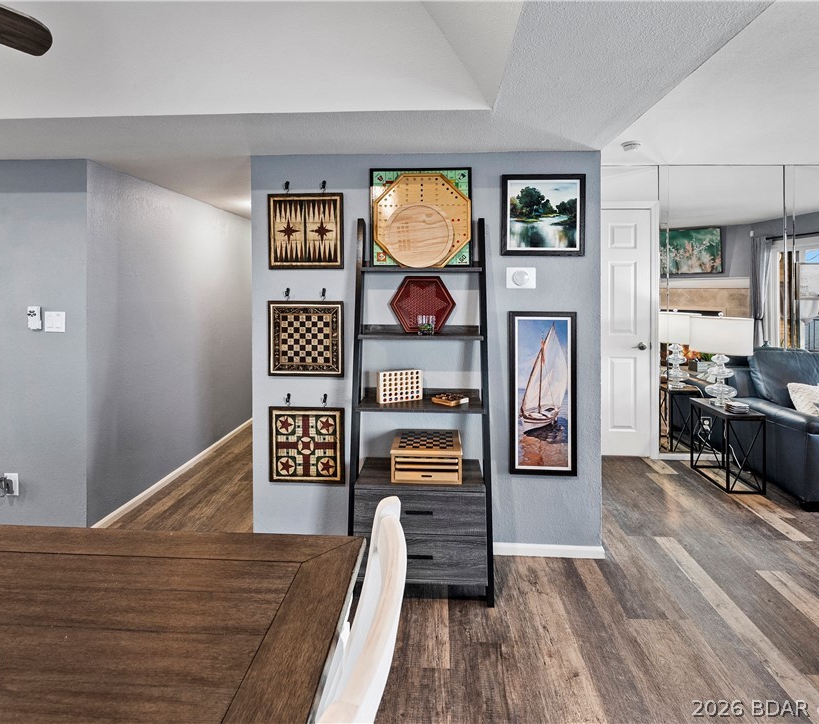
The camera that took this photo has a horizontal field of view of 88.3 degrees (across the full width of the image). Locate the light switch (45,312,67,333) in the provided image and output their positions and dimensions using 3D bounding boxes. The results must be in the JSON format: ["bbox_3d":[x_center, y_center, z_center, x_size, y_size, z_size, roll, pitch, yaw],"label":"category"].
[{"bbox_3d":[-2.039,-0.228,2.430,0.117,0.117,0.012,0,0,3],"label":"light switch"}]

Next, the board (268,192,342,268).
[{"bbox_3d":[-0.553,-0.700,2.262,0.402,0.402,0.022,0,0,3],"label":"board"}]

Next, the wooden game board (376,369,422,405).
[{"bbox_3d":[-0.046,0.127,2.150,0.233,0.153,0.042,-1,3,-26],"label":"wooden game board"}]

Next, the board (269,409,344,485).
[{"bbox_3d":[-0.547,0.448,2.262,0.404,0.404,0.022,0,0,3],"label":"board"}]

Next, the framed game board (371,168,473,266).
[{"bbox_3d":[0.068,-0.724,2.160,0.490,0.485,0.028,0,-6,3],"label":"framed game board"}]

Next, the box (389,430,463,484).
[{"bbox_3d":[0.087,0.467,2.105,0.335,0.158,0.295,0,8,3],"label":"box"}]

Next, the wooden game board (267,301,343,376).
[{"bbox_3d":[-0.552,-0.122,2.262,0.403,0.403,0.022,0,0,3],"label":"wooden game board"}]

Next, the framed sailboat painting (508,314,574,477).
[{"bbox_3d":[0.698,0.165,2.195,0.342,0.840,0.030,0,0,3],"label":"framed sailboat painting"}]

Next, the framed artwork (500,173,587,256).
[{"bbox_3d":[0.697,-0.762,2.195,0.430,0.412,0.030,0,0,3],"label":"framed artwork"}]

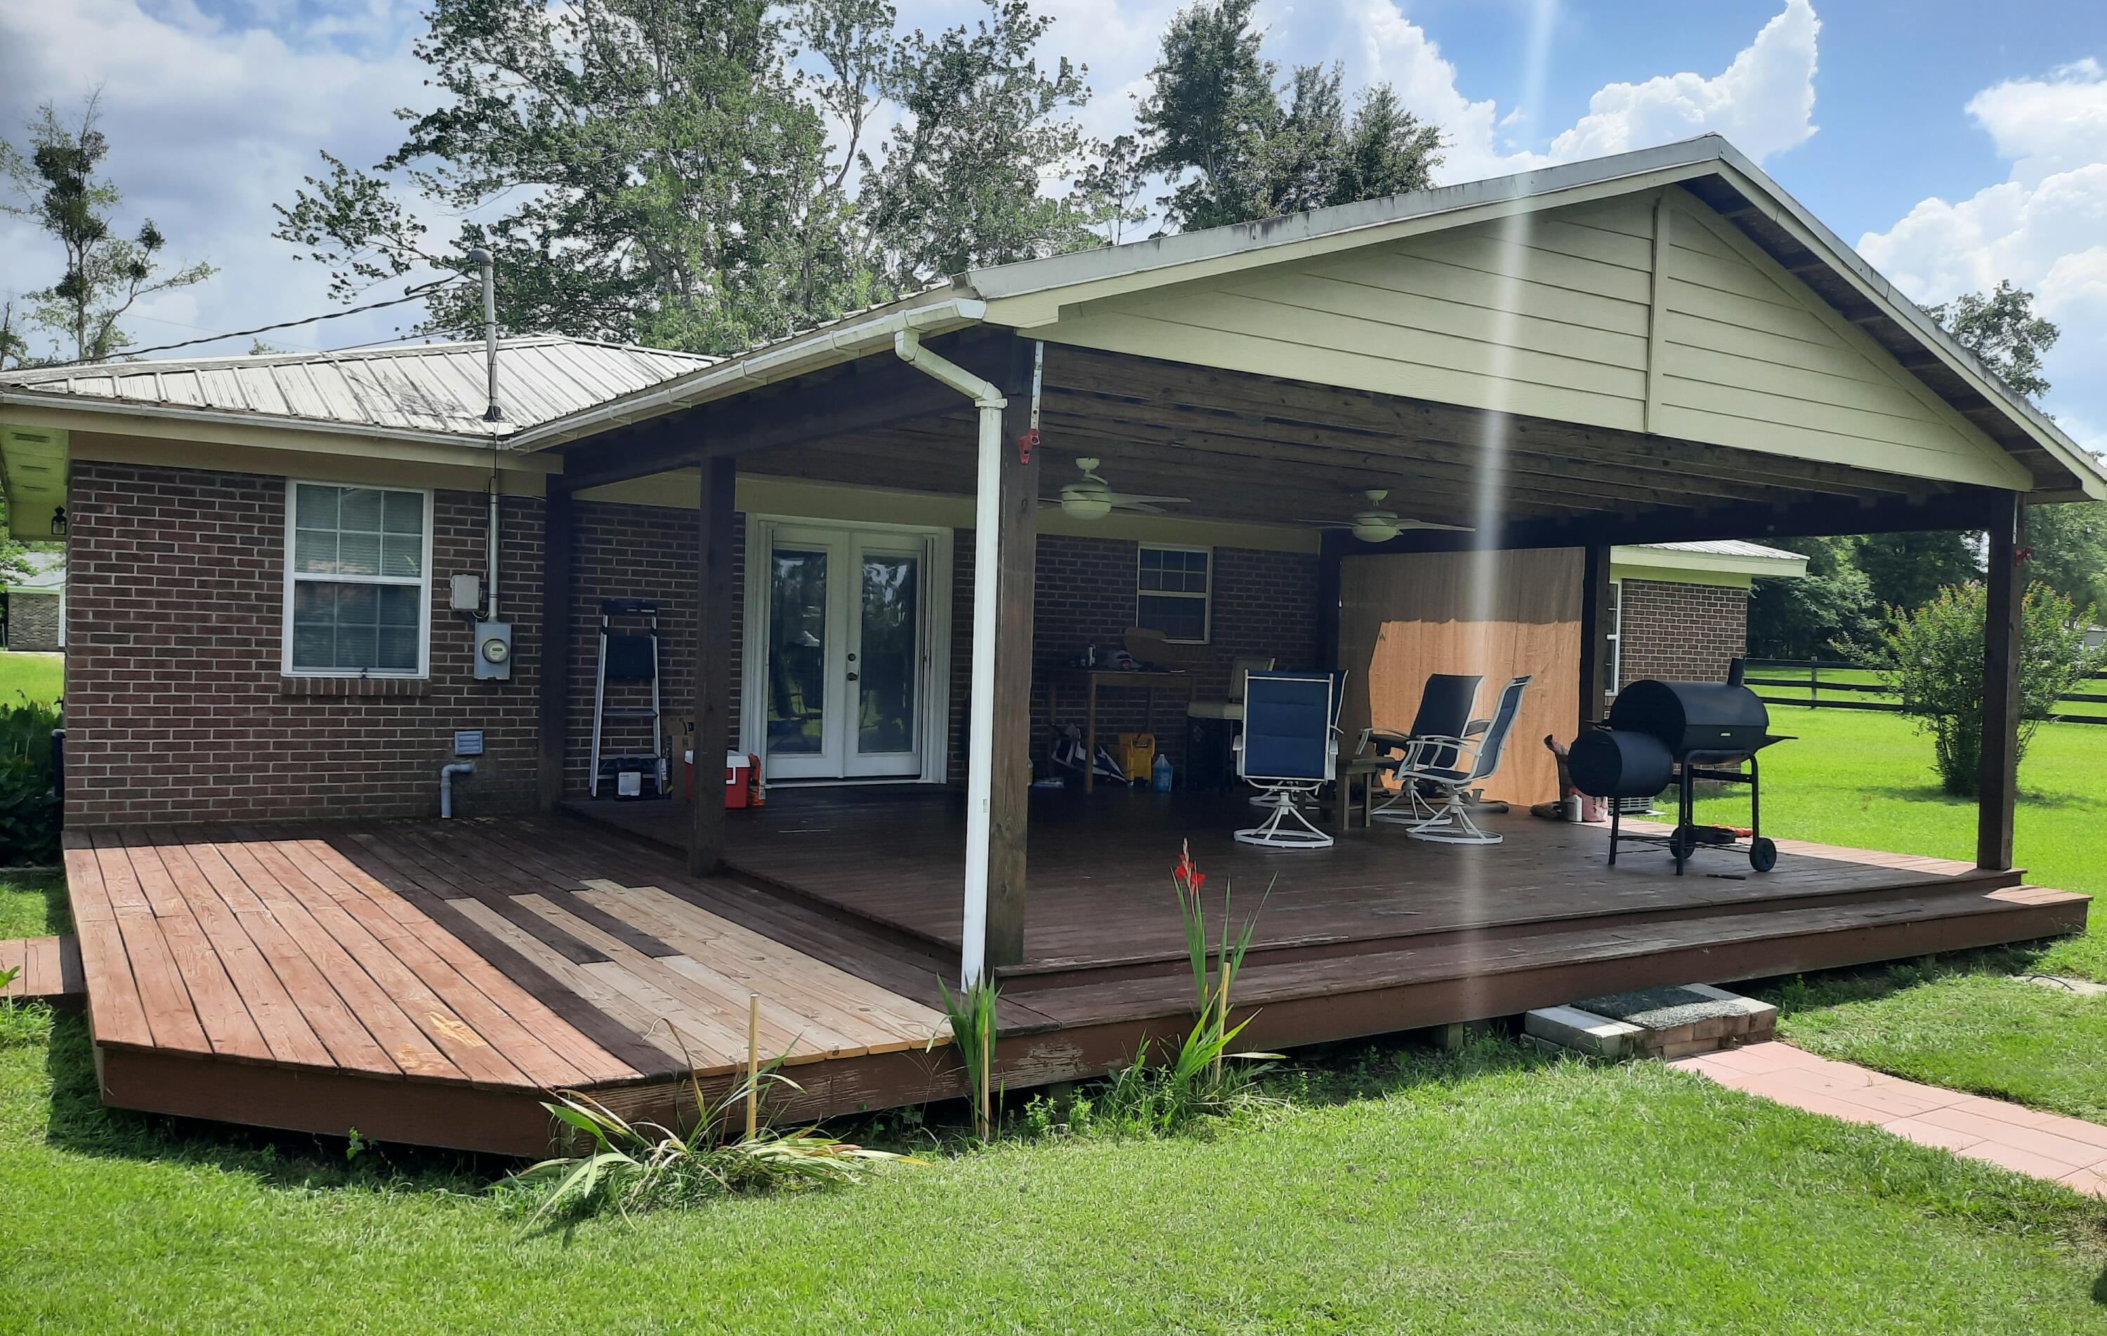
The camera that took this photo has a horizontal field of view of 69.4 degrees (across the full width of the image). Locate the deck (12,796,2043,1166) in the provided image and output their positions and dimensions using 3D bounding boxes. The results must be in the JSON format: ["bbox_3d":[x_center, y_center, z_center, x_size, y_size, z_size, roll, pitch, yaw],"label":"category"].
[{"bbox_3d":[0.177,1.284,9.477,10.543,0.377,6.851,2,1,-34],"label":"deck"}]

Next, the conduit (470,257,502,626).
[{"bbox_3d":[-3.997,-1.625,10.702,0.234,2.554,0.111,2,1,-34],"label":"conduit"}]

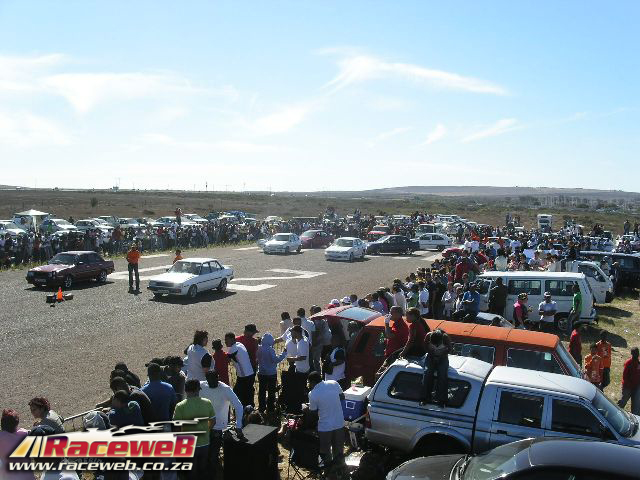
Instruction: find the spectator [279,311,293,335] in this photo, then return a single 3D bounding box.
[{"bbox_3d":[-0.771,2.437,15.906,0.450,1.630,0.340,-2,5,-30],"label":"spectator"}]

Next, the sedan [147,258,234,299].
[{"bbox_3d":[-4.980,1.480,27.750,1.620,1.370,4.100,2,4,22],"label":"sedan"}]

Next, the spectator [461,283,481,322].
[{"bbox_3d":[4.573,2.137,21.356,0.500,1.700,0.340,2,4,25],"label":"spectator"}]

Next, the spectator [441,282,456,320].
[{"bbox_3d":[4.184,2.271,22.791,0.360,1.700,0.500,-1,4,-15],"label":"spectator"}]

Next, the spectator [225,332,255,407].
[{"bbox_3d":[-1.517,2.573,13.408,0.600,1.630,0.500,2,5,30],"label":"spectator"}]

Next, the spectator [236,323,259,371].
[{"bbox_3d":[-1.424,2.496,13.803,0.500,1.730,0.340,3,5,41],"label":"spectator"}]

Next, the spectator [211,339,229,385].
[{"bbox_3d":[-1.931,2.715,13.503,0.480,1.660,0.360,-1,4,-15],"label":"spectator"}]

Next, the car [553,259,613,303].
[{"bbox_3d":[8.787,1.680,27.379,4.800,1.900,1.750,0,4,7],"label":"car"}]

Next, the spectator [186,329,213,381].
[{"bbox_3d":[-2.242,2.557,13.108,0.520,1.720,0.400,3,5,33],"label":"spectator"}]

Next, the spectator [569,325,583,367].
[{"bbox_3d":[5.240,2.560,14.409,0.360,1.720,0.480,3,5,41],"label":"spectator"}]

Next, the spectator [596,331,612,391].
[{"bbox_3d":[6.598,2.994,16.323,0.480,1.720,0.360,1,4,5],"label":"spectator"}]

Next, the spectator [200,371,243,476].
[{"bbox_3d":[-1.482,2.744,10.262,0.580,1.720,0.380,0,4,0],"label":"spectator"}]

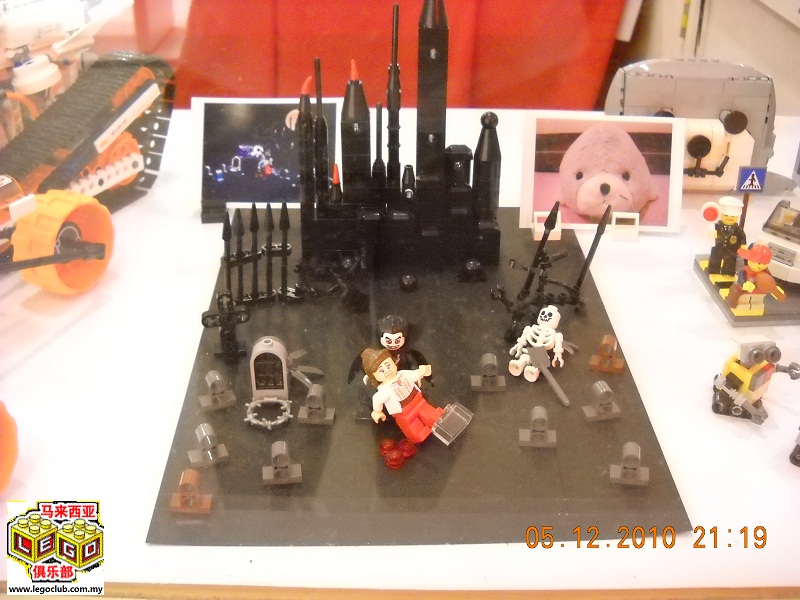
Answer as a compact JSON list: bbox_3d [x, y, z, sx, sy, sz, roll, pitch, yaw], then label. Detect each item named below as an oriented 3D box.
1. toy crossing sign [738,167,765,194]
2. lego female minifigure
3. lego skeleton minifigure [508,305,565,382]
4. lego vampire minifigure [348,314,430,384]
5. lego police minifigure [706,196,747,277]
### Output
[{"bbox_3d":[0.196,-0.067,0.529,0.016,0.016,0.004,0,31,-2],"label":"toy crossing sign"},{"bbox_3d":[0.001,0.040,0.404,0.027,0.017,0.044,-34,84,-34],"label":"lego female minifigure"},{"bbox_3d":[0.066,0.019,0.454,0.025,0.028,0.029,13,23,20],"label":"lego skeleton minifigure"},{"bbox_3d":[-0.003,0.030,0.416,0.034,0.042,0.016,-1,31,-3],"label":"lego vampire minifigure"},{"bbox_3d":[0.179,-0.035,0.518,0.023,0.043,0.013,7,31,11],"label":"lego police minifigure"}]

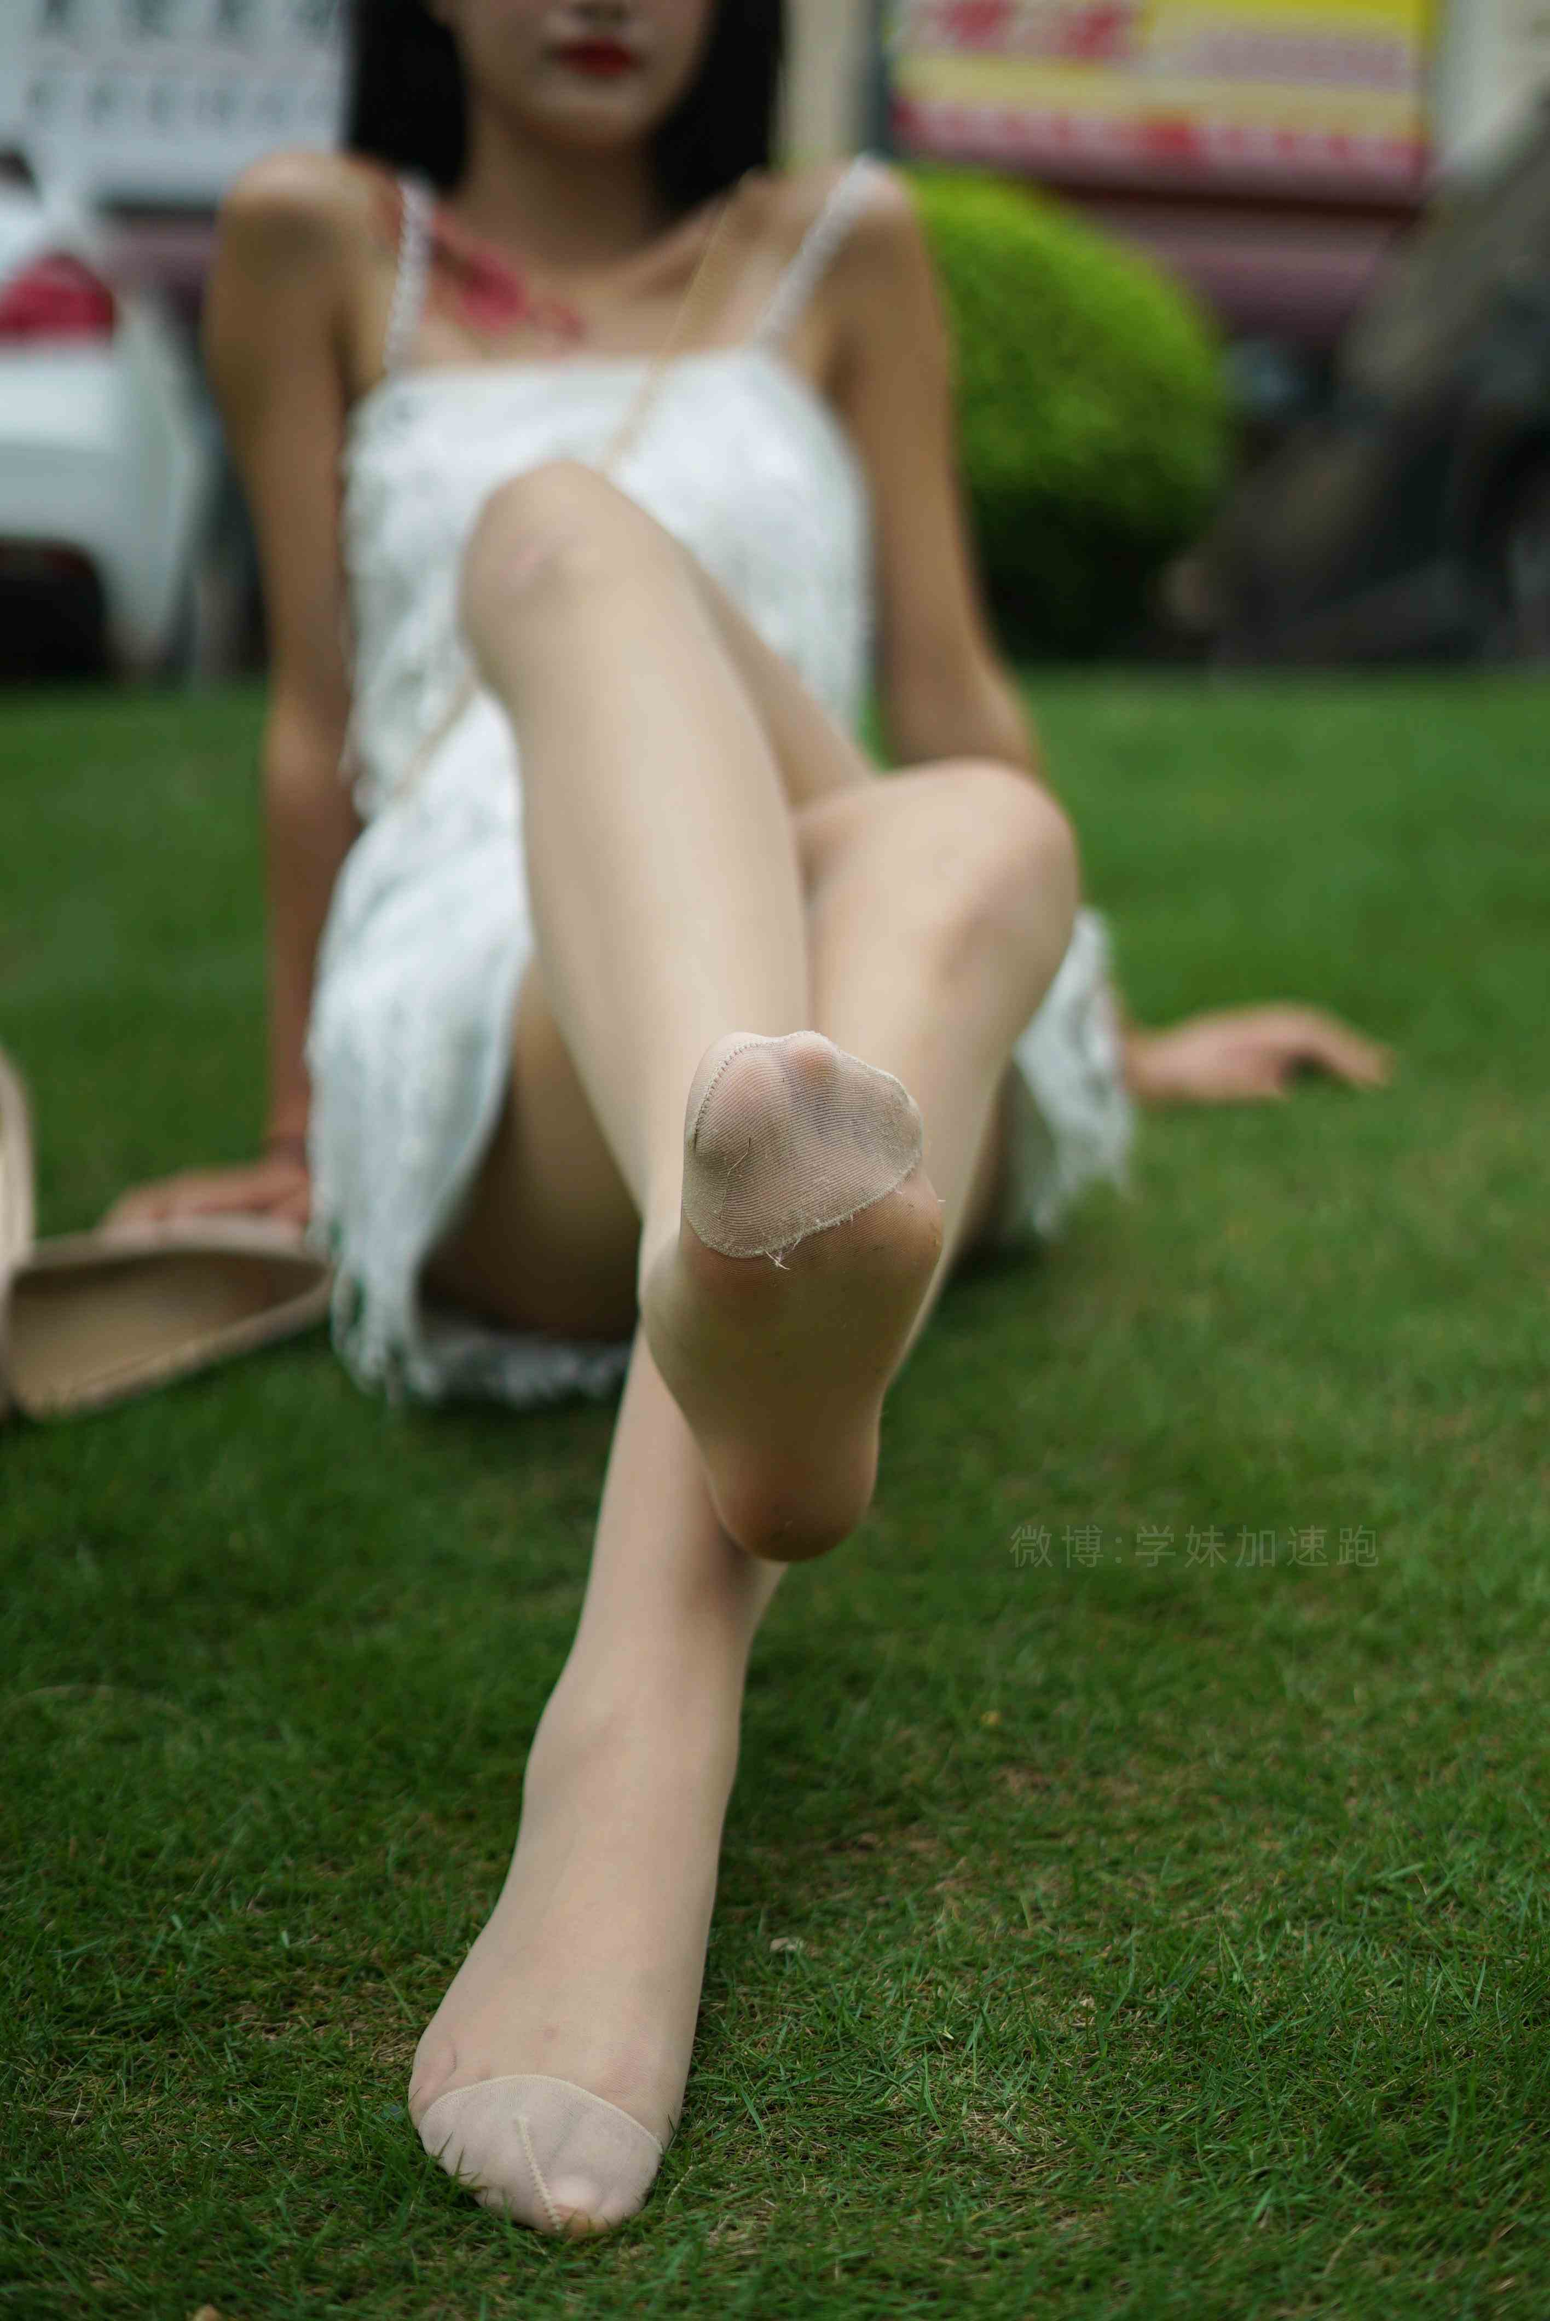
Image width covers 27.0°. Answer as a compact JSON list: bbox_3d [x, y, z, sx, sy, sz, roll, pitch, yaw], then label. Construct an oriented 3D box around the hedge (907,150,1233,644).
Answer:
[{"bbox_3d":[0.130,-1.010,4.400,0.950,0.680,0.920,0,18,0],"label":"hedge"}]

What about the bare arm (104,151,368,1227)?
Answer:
[{"bbox_3d":[-0.303,-0.266,1.840,0.150,0.610,0.150,0,13,0],"label":"bare arm"}]

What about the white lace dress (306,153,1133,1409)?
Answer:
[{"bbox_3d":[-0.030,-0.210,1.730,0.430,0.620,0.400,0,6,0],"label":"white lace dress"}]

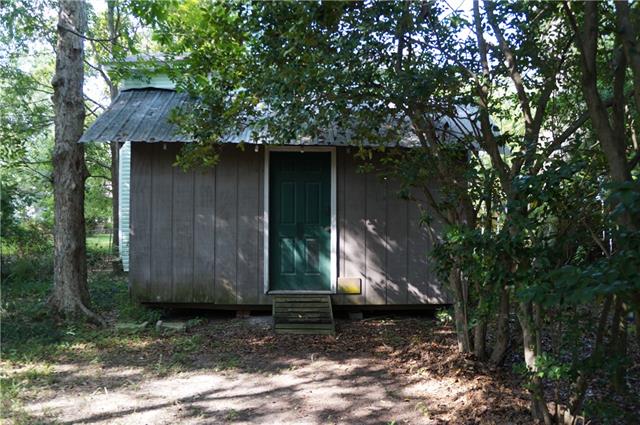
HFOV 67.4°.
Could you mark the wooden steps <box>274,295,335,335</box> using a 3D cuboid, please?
[{"bbox_3d":[-0.230,1.375,6.540,0.810,0.420,0.640,0,0,-3],"label":"wooden steps"}]

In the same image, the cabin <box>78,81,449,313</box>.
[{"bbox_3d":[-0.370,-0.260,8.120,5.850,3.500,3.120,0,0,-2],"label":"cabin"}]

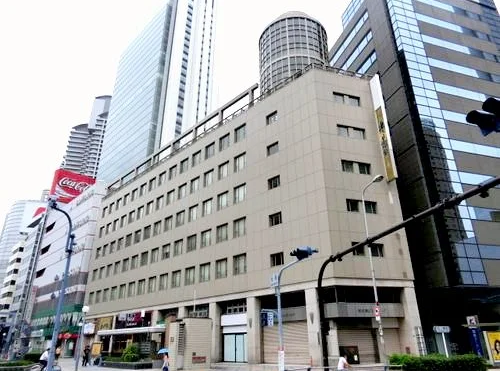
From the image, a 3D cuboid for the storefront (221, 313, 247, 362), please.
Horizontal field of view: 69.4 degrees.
[{"bbox_3d":[-1.255,14.132,33.582,0.600,4.260,4.200,21,-32,-39],"label":"storefront"}]

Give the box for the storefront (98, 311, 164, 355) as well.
[{"bbox_3d":[-15.739,18.999,45.409,2.500,5.200,16.300,21,-32,-39],"label":"storefront"}]

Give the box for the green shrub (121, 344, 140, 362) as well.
[{"bbox_3d":[-9.943,13.978,30.045,1.400,1.450,1.350,7,-25,-15],"label":"green shrub"}]

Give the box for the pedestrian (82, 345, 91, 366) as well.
[{"bbox_3d":[-15.183,15.828,33.527,0.580,1.700,0.420,-3,-24,5],"label":"pedestrian"}]

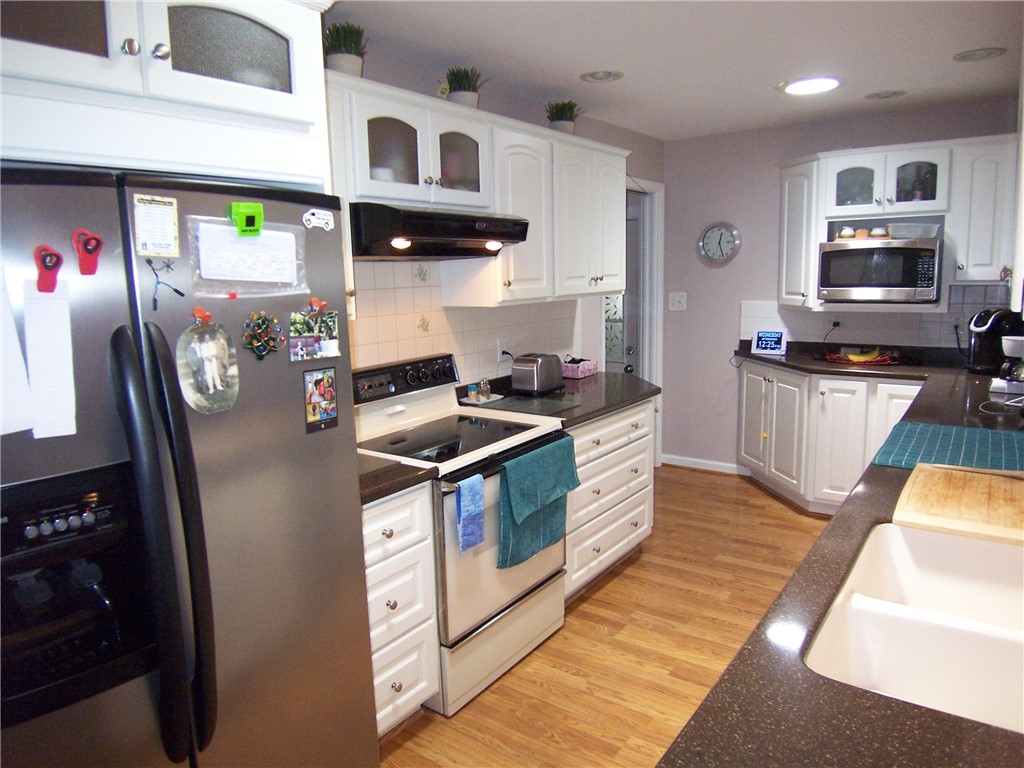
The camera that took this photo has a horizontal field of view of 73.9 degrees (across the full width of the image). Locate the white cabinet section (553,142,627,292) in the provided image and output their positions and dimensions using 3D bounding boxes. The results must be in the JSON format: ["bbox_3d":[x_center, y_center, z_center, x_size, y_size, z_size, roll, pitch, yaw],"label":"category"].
[{"bbox_3d":[0.298,-0.854,3.666,0.325,0.750,0.755,5,12,36],"label":"white cabinet section"}]

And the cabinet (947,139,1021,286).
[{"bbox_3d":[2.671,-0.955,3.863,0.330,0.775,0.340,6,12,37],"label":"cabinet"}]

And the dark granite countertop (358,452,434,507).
[{"bbox_3d":[-0.637,0.299,2.284,0.645,0.040,0.450,6,12,37],"label":"dark granite countertop"}]

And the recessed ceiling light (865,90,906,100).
[{"bbox_3d":[2.038,-1.569,3.713,0.200,0.020,0.200,6,12,37],"label":"recessed ceiling light"}]

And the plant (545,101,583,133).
[{"bbox_3d":[0.272,-1.328,3.478,0.160,0.210,0.160,6,12,37],"label":"plant"}]

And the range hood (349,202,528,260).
[{"bbox_3d":[-0.350,-0.589,2.648,0.495,0.183,0.752,5,12,37],"label":"range hood"}]

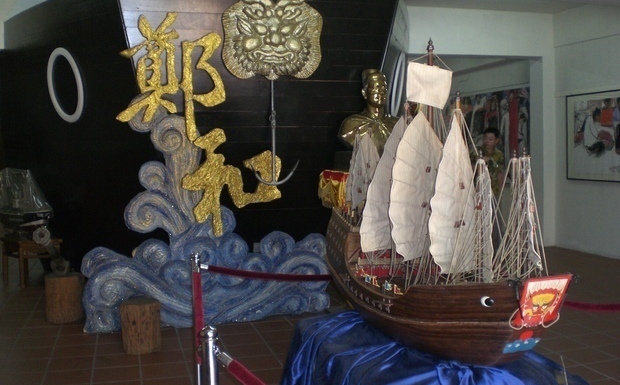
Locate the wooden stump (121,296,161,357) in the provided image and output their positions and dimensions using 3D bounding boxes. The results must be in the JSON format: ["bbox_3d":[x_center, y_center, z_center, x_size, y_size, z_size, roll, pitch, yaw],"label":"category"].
[{"bbox_3d":[-1.195,0.939,4.815,0.277,0.357,0.277,0,4,0],"label":"wooden stump"}]

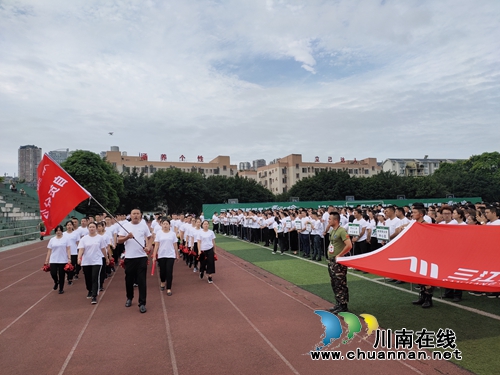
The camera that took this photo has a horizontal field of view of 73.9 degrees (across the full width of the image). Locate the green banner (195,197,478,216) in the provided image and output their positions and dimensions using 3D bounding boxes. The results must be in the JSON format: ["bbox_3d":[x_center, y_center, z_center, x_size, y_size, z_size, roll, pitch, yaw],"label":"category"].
[{"bbox_3d":[24.463,4.394,72.547,69.645,3.200,0.300,-1,-4,-17],"label":"green banner"}]

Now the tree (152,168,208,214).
[{"bbox_3d":[-15.707,1.544,72.690,11.772,11.350,10.500,-1,-4,-17],"label":"tree"}]

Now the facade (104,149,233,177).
[{"bbox_3d":[-30.126,0.060,126.706,45.664,22.600,20.000,0,-4,-23],"label":"facade"}]

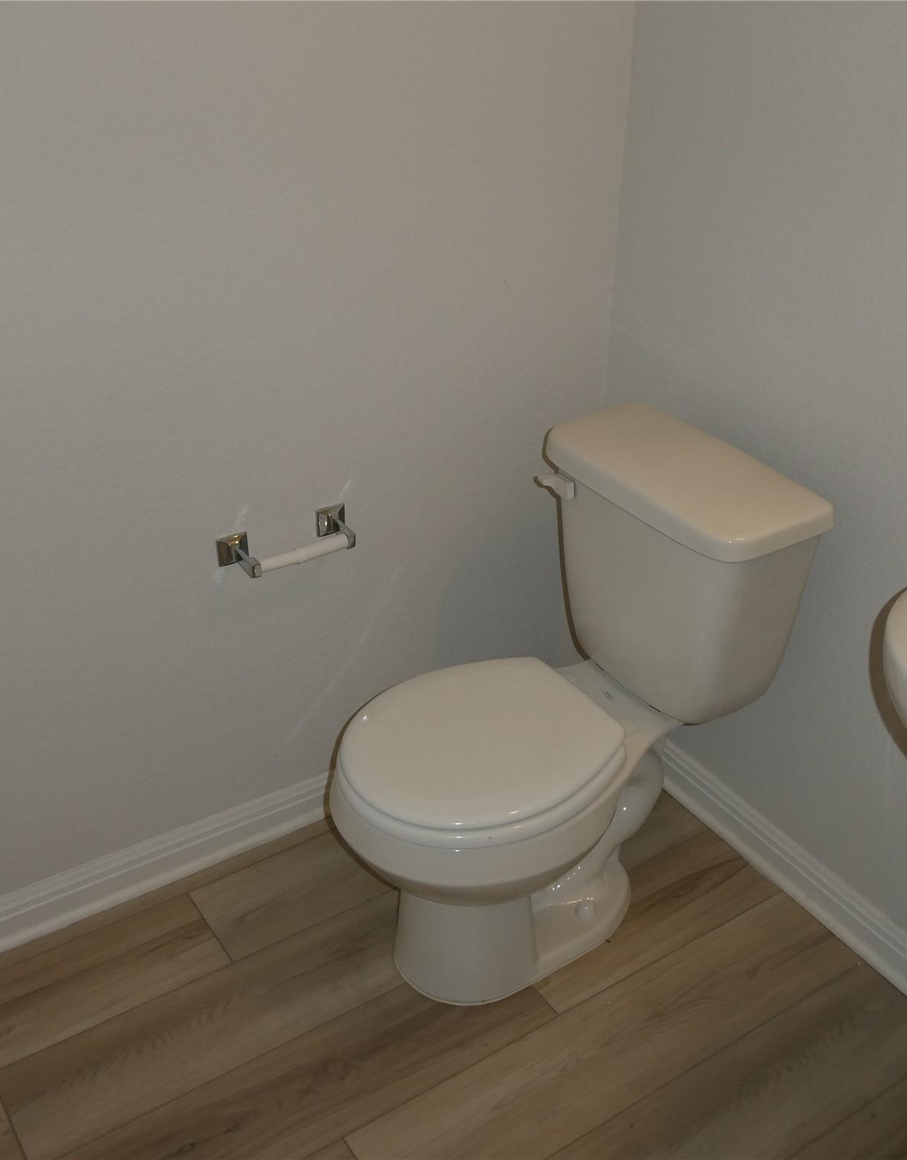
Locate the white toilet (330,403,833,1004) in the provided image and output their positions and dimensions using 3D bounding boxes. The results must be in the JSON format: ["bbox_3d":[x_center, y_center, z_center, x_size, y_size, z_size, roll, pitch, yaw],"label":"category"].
[{"bbox_3d":[0.129,0.219,1.896,0.693,0.744,0.425,-18,35,-27],"label":"white toilet"}]

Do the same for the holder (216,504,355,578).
[{"bbox_3d":[-0.247,-0.052,1.933,0.220,0.049,0.078,-18,35,-27],"label":"holder"}]

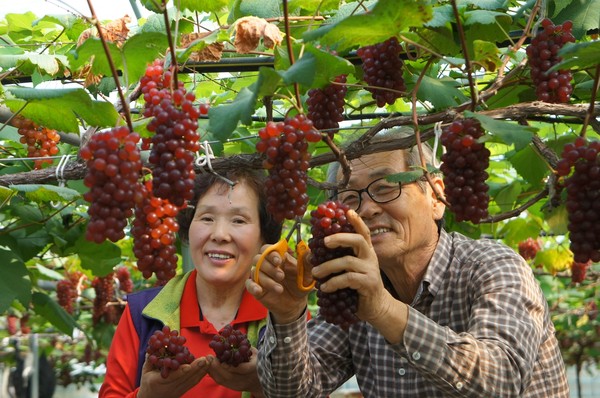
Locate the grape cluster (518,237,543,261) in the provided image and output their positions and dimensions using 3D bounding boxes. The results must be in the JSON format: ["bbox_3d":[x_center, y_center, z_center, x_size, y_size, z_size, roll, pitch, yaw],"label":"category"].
[{"bbox_3d":[0.754,0.164,4.300,0.078,0.085,0.073,0,-7,0],"label":"grape cluster"}]

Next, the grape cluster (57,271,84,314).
[{"bbox_3d":[-0.786,0.320,4.500,0.090,0.150,0.085,0,-7,0],"label":"grape cluster"}]

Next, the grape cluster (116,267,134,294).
[{"bbox_3d":[-0.730,0.341,5.500,0.076,0.118,0.073,0,-7,0],"label":"grape cluster"}]

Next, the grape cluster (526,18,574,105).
[{"bbox_3d":[0.391,-0.213,2.050,0.074,0.133,0.070,0,-7,0],"label":"grape cluster"}]

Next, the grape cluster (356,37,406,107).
[{"bbox_3d":[0.155,-0.246,2.500,0.095,0.143,0.085,0,-7,0],"label":"grape cluster"}]

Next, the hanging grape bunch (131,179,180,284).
[{"bbox_3d":[-0.225,0.052,2.060,0.076,0.163,0.074,0,-7,0],"label":"hanging grape bunch"}]

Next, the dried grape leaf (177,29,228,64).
[{"bbox_3d":[-0.174,-0.274,2.350,0.092,0.062,0.060,0,-7,0],"label":"dried grape leaf"}]

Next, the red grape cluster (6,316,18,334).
[{"bbox_3d":[-1.968,0.859,9.000,0.082,0.140,0.080,0,-7,0],"label":"red grape cluster"}]

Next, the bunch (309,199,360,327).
[{"bbox_3d":[0.048,0.094,1.860,0.072,0.182,0.068,0,-7,0],"label":"bunch"}]

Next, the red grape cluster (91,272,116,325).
[{"bbox_3d":[-0.673,0.341,4.500,0.086,0.176,0.080,0,-7,0],"label":"red grape cluster"}]

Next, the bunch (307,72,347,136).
[{"bbox_3d":[0.046,-0.165,2.300,0.070,0.112,0.066,0,-7,0],"label":"bunch"}]

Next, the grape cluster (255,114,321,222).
[{"bbox_3d":[-0.018,-0.045,1.930,0.095,0.159,0.082,0,-7,0],"label":"grape cluster"}]

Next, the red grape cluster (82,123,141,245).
[{"bbox_3d":[-0.268,-0.021,1.870,0.086,0.165,0.082,0,-7,0],"label":"red grape cluster"}]

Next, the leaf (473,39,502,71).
[{"bbox_3d":[0.299,-0.229,2.100,0.048,0.048,0.032,0,-7,0],"label":"leaf"}]

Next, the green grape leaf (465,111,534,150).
[{"bbox_3d":[0.296,-0.102,1.950,0.105,0.058,0.080,0,-7,0],"label":"green grape leaf"}]

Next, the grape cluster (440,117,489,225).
[{"bbox_3d":[0.242,-0.042,1.920,0.073,0.151,0.070,0,-7,0],"label":"grape cluster"}]

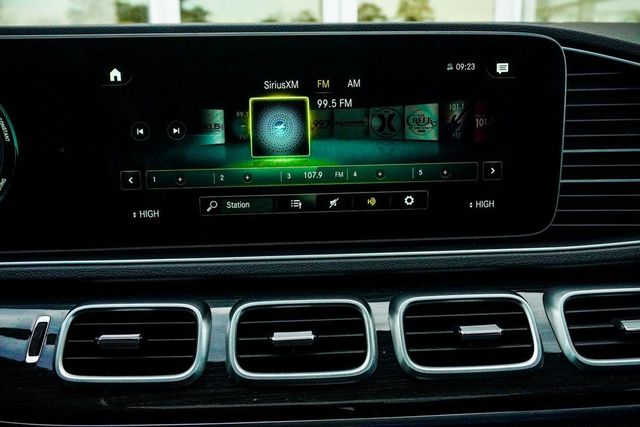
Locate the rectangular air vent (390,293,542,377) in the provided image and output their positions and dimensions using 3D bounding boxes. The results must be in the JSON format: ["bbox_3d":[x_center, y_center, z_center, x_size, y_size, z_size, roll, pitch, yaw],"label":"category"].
[{"bbox_3d":[0.095,0.080,0.424,0.097,0.052,0.026,-2,-26,-3],"label":"rectangular air vent"}]

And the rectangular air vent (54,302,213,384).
[{"bbox_3d":[-0.121,0.085,0.420,0.097,0.052,0.026,-2,-26,3],"label":"rectangular air vent"}]

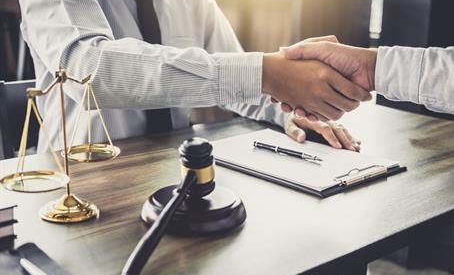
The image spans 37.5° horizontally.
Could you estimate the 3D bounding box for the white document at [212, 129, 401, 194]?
[{"bbox_3d":[0.110,0.032,1.125,0.222,0.021,0.315,-13,20,-42],"label":"white document"}]

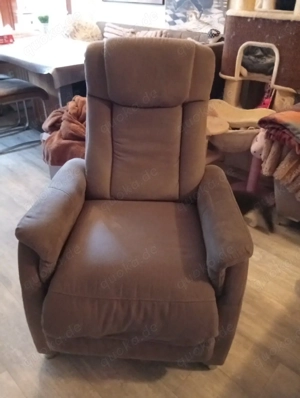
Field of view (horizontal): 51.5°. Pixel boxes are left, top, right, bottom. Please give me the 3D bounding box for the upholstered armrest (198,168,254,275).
[{"bbox_3d":[0.275,0.063,1.248,0.148,0.190,0.530,3,33,2],"label":"upholstered armrest"}]

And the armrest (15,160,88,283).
[{"bbox_3d":[-0.357,0.030,1.269,0.150,0.190,0.550,3,33,2],"label":"armrest"}]

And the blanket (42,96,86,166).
[{"bbox_3d":[-0.432,-0.453,2.035,0.430,0.370,0.370,3,33,2],"label":"blanket"}]

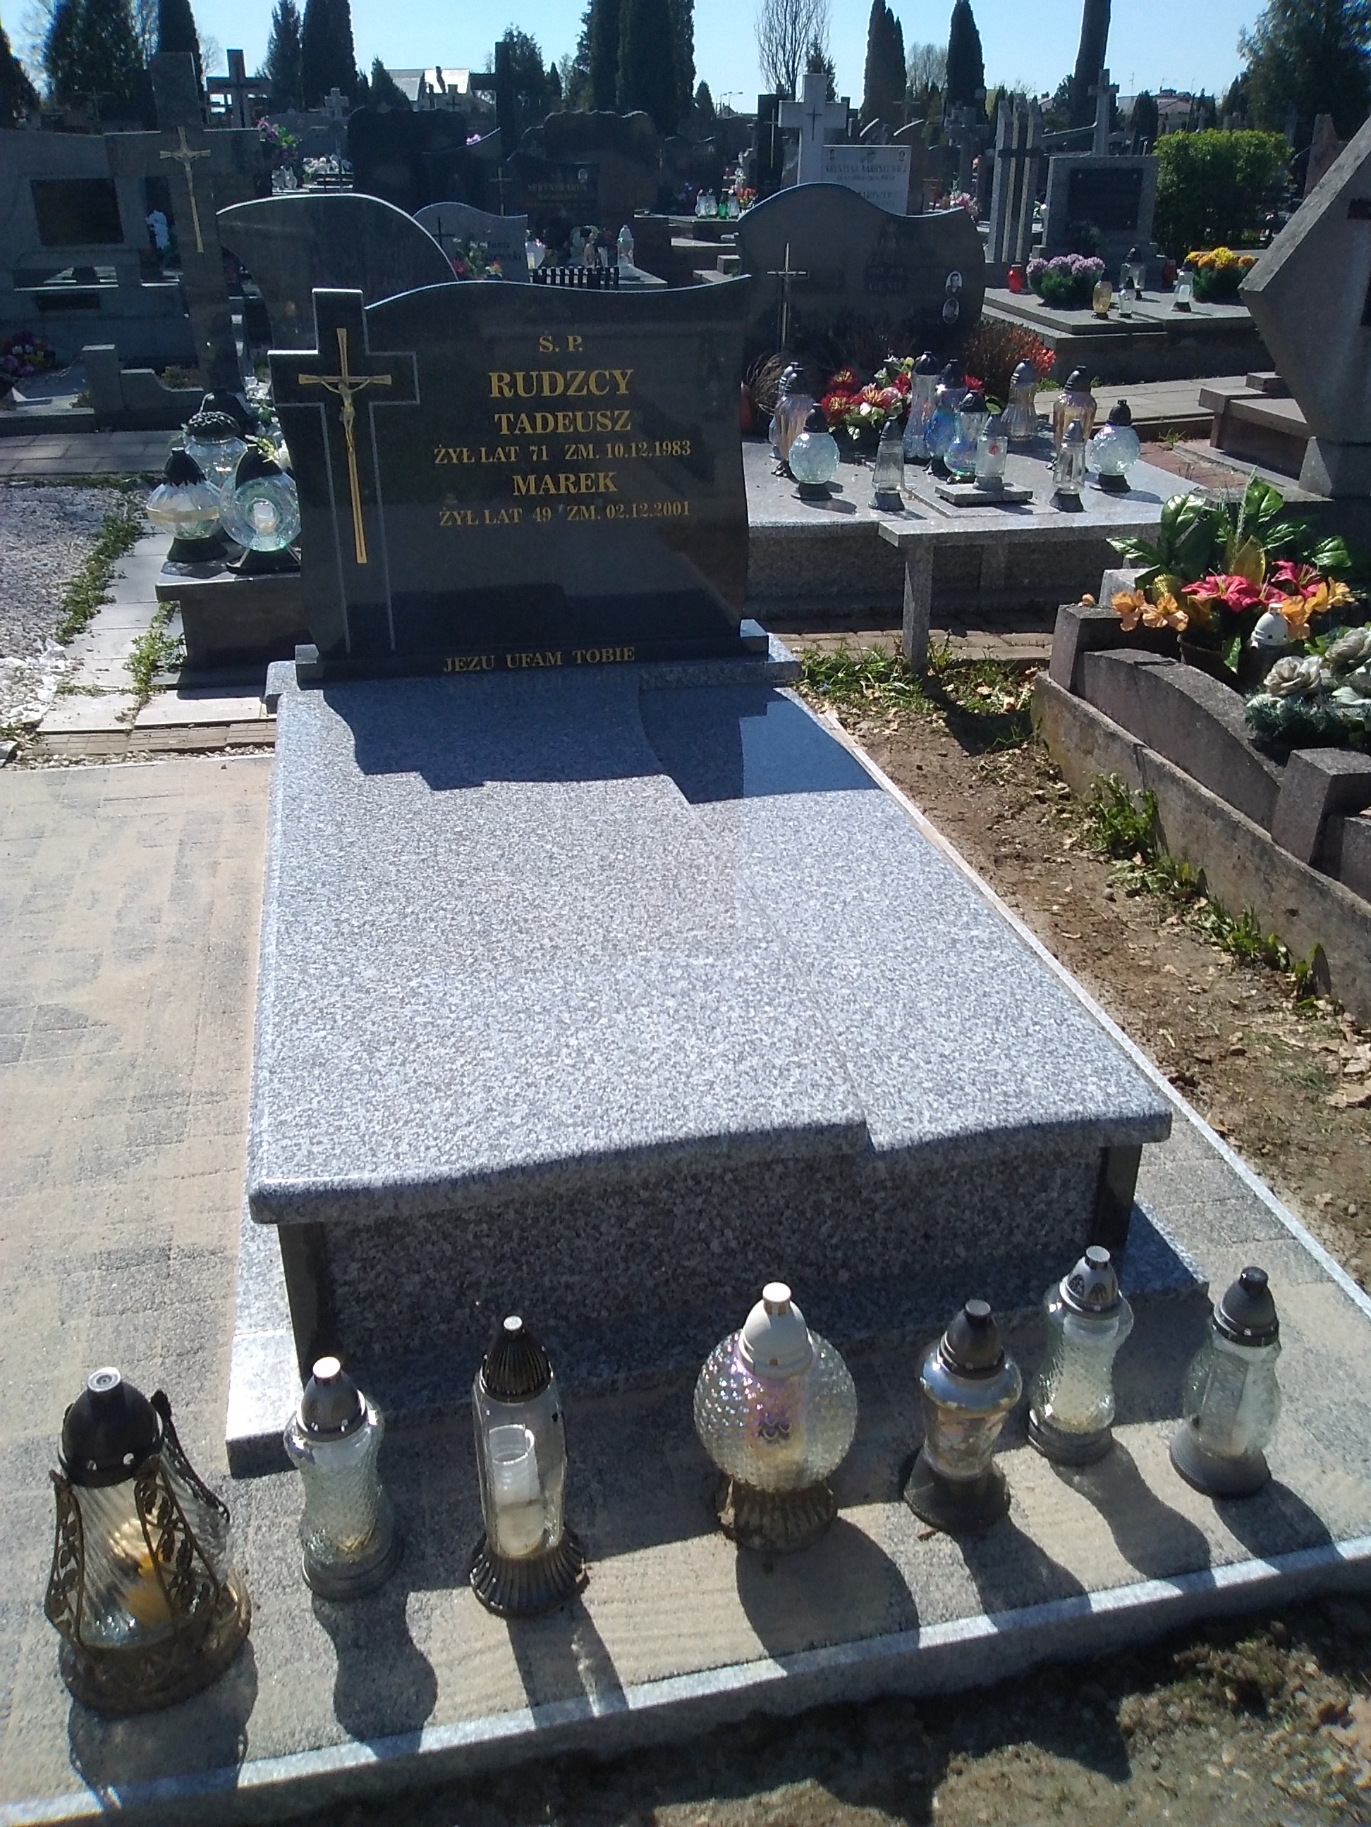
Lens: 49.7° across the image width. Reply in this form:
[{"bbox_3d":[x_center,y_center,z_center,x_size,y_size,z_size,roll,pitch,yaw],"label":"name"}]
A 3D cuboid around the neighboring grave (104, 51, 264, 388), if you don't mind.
[{"bbox_3d":[-1.840,-2.510,5.820,0.600,1.510,0.130,-6,28,-11],"label":"neighboring grave"}]

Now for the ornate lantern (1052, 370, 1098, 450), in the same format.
[{"bbox_3d":[1.399,-1.781,5.315,0.148,0.340,0.148,-6,28,-11],"label":"ornate lantern"}]

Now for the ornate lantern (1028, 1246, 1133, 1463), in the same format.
[{"bbox_3d":[0.499,0.545,1.845,0.112,0.295,0.112,-6,28,-11],"label":"ornate lantern"}]

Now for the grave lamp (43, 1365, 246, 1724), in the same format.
[{"bbox_3d":[-0.569,0.611,1.512,0.210,0.352,0.205,-5,27,-11],"label":"grave lamp"}]

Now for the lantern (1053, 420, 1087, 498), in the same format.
[{"bbox_3d":[1.262,-1.475,4.824,0.108,0.259,0.108,-6,28,-11],"label":"lantern"}]

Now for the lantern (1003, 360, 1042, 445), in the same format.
[{"bbox_3d":[1.303,-1.994,5.759,0.136,0.300,0.136,-6,28,-11],"label":"lantern"}]

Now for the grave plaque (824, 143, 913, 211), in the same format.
[{"bbox_3d":[1.415,-5.689,11.584,0.680,0.570,0.100,-4,28,-8],"label":"grave plaque"}]

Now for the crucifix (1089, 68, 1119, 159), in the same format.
[{"bbox_3d":[3.154,-6.055,11.165,0.215,0.600,0.090,-4,28,-8],"label":"crucifix"}]

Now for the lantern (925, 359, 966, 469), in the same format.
[{"bbox_3d":[0.938,-1.772,5.261,0.142,0.373,0.142,-6,28,-11],"label":"lantern"}]

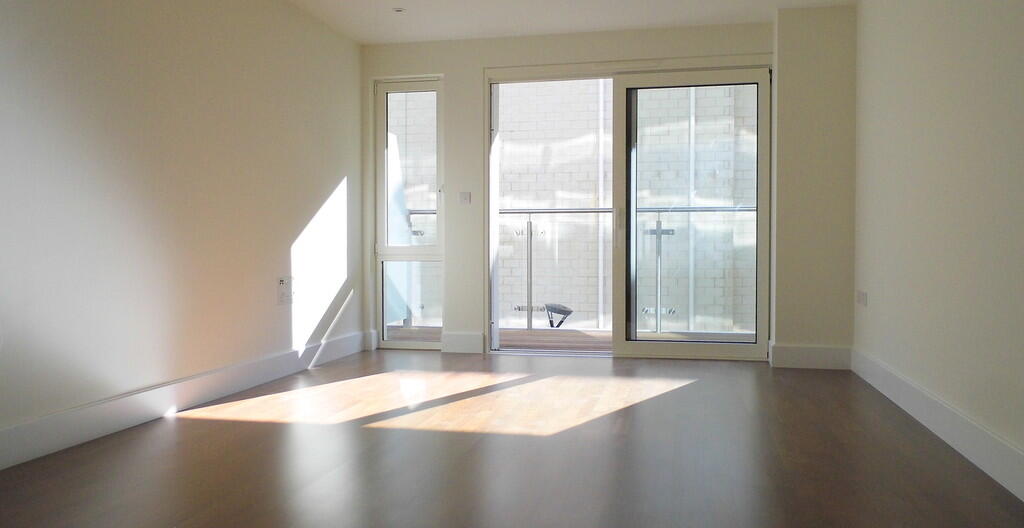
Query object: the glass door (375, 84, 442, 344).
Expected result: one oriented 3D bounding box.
[{"bbox_3d":[-0.810,-0.380,5.854,0.554,2.120,0.090,0,2,13],"label":"glass door"}]

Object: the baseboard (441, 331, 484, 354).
[{"bbox_3d":[-0.379,0.604,5.694,0.336,0.160,0.025,0,2,13],"label":"baseboard"}]

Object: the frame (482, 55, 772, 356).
[{"bbox_3d":[0.807,-0.390,5.439,2.079,2.160,0.130,0,2,13],"label":"frame"}]

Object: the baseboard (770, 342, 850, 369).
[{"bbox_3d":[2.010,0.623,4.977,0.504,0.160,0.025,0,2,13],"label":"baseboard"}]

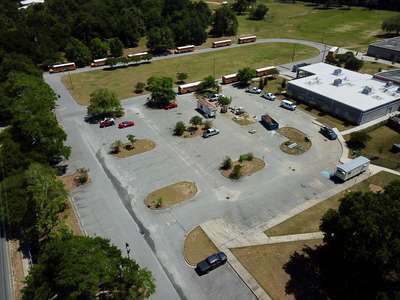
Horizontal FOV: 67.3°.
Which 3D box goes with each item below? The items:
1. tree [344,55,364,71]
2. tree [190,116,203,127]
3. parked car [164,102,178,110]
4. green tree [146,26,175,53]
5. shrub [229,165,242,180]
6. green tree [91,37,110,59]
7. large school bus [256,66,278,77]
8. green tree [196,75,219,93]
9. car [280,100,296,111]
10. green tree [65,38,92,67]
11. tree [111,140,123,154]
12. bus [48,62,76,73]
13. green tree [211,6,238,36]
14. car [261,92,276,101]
[{"bbox_3d":[71.519,-40.925,140.066,7.800,7.600,7.800,-2,32,0],"label":"tree"},{"bbox_3d":[-1.070,-8.570,92.850,3.700,4.000,3.700,-1,32,0],"label":"tree"},{"bbox_3d":[-10.360,-15.460,106.350,4.600,1.500,1.850,-18,36,-25],"label":"parked car"},{"bbox_3d":[-23.512,-66.377,180.279,15.500,14.000,15.500,-2,32,0],"label":"green tree"},{"bbox_3d":[8.730,5.130,70.570,1.900,2.500,1.900,-18,36,-26],"label":"shrub"},{"bbox_3d":[-52.800,-53.460,158.280,8.410,11.490,8.410,-1,33,0],"label":"green tree"},{"bbox_3d":[31.277,-36.166,139.511,11.582,3.086,2.448,-13,34,-16],"label":"large school bus"},{"bbox_3d":[3.180,-26.870,119.960,7.500,5.700,7.400,-1,32,0],"label":"green tree"},{"bbox_3d":[32.184,-16.034,108.531,1.957,2.000,4.998,-26,40,-33],"label":"car"},{"bbox_3d":[-60.230,-48.320,149.180,12.410,12.790,12.410,-1,33,0],"label":"green tree"},{"bbox_3d":[-22.940,-0.770,82.750,2.920,3.480,2.920,-1,33,0],"label":"tree"},{"bbox_3d":[-71.164,-42.490,155.706,12.200,3.101,2.450,-12,33,-15],"label":"bus"},{"bbox_3d":[16.937,-89.597,210.273,19.869,18.951,19.869,-2,32,0],"label":"green tree"},{"bbox_3d":[25.550,-19.880,111.850,1.950,1.800,5.500,-20,37,-27],"label":"car"}]

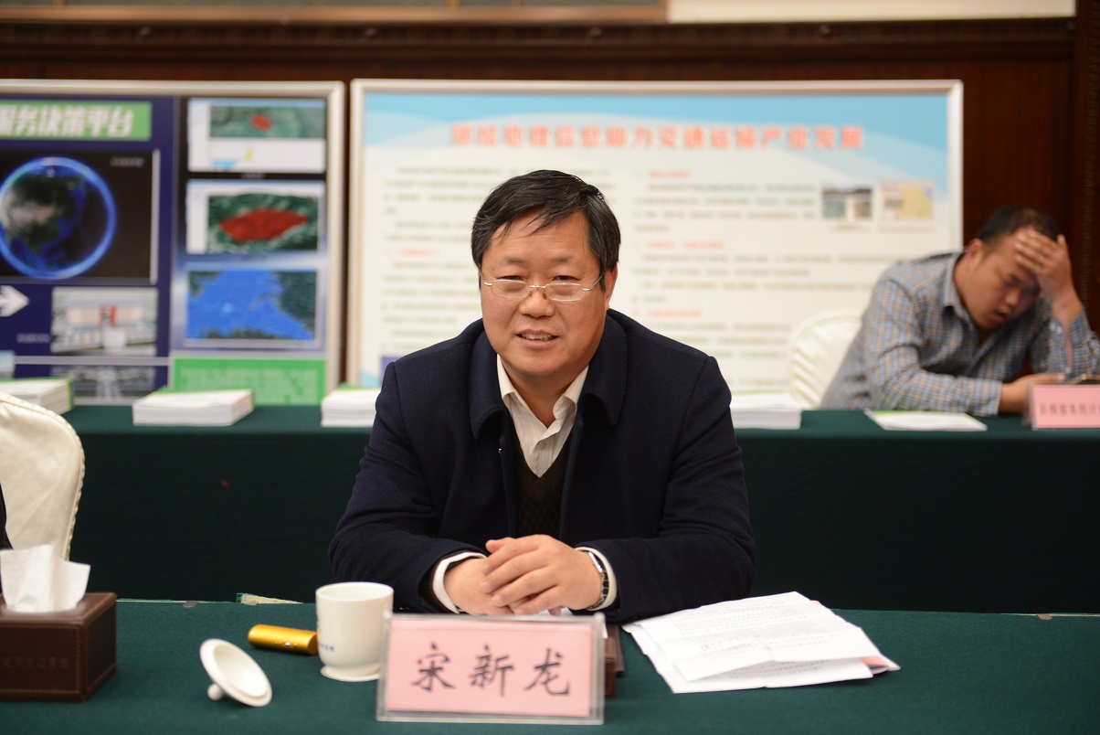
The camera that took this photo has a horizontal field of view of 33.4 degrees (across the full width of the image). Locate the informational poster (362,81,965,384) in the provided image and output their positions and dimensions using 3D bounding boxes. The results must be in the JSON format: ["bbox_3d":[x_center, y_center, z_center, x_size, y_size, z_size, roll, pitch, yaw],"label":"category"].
[{"bbox_3d":[0.290,-0.275,5.000,1.670,1.030,0.030,0,-1,2],"label":"informational poster"}]

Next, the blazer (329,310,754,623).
[{"bbox_3d":[-0.013,0.203,2.227,0.520,0.570,0.450,0,5,3],"label":"blazer"}]

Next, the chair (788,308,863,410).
[{"bbox_3d":[0.799,0.347,4.408,0.440,0.950,0.550,0,5,-3],"label":"chair"}]

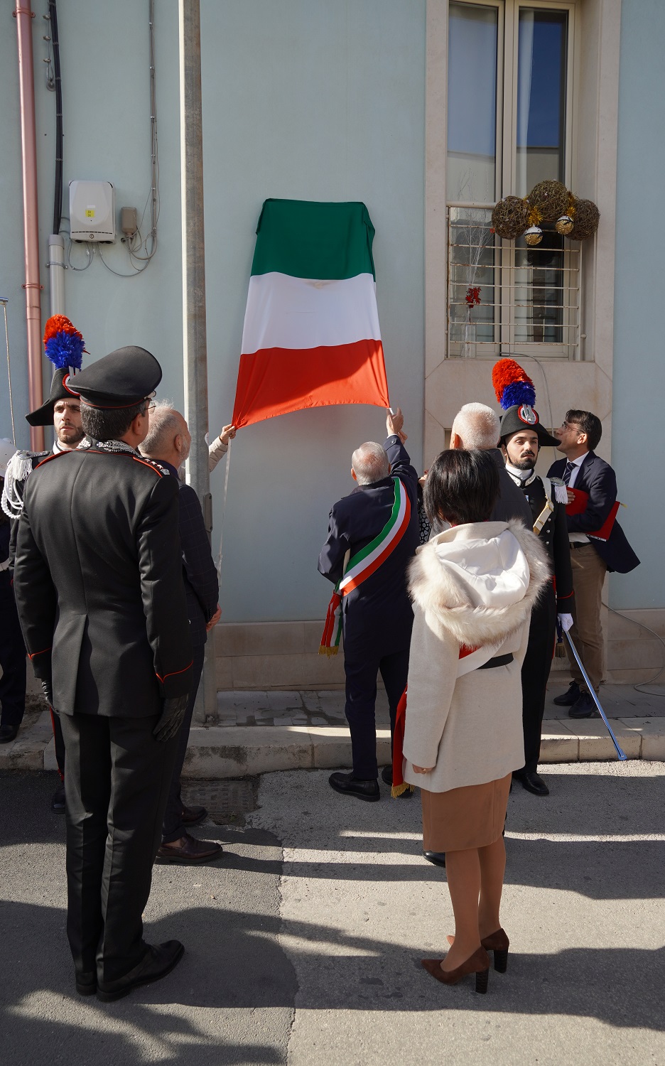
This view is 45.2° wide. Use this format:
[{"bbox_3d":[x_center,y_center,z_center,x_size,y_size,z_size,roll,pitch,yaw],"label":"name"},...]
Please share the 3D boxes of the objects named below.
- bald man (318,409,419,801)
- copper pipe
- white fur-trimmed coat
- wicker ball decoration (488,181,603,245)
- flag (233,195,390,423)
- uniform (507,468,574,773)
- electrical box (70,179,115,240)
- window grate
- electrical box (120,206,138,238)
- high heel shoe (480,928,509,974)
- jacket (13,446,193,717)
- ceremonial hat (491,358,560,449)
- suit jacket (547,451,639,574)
[{"bbox_3d":[0.168,0.306,4.030,0.483,1.887,0.600,-1,4,-12],"label":"bald man"},{"bbox_3d":[-1.729,-1.052,4.645,0.090,4.034,0.090,-1,4,-9],"label":"copper pipe"},{"bbox_3d":[0.441,0.381,2.444,0.460,0.810,0.360,-3,5,-34],"label":"white fur-trimmed coat"},{"bbox_3d":[1.397,-2.091,5.247,0.700,0.410,0.270,-1,4,-8],"label":"wicker ball decoration"},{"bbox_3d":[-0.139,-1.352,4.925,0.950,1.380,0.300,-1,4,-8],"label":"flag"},{"bbox_3d":[0.945,0.444,3.959,0.540,1.520,0.330,-1,5,-17],"label":"uniform"},{"bbox_3d":[-1.393,-1.857,4.649,0.250,0.328,0.095,-1,4,-9],"label":"electrical box"},{"bbox_3d":[1.221,-1.693,5.373,0.960,1.020,0.060,-1,4,-8],"label":"window grate"},{"bbox_3d":[-1.192,-1.822,4.702,0.085,0.158,0.060,-1,4,-9],"label":"electrical box"},{"bbox_3d":[0.460,1.298,2.559,0.080,0.135,0.237,-4,6,-41],"label":"high heel shoe"},{"bbox_3d":[-0.679,0.149,2.369,0.540,0.790,0.320,1,4,16],"label":"jacket"},{"bbox_3d":[0.938,-0.634,3.914,0.400,0.440,0.250,-1,4,-11],"label":"ceremonial hat"},{"bbox_3d":[1.566,-0.123,4.800,0.400,0.710,0.470,-4,6,-42],"label":"suit jacket"}]

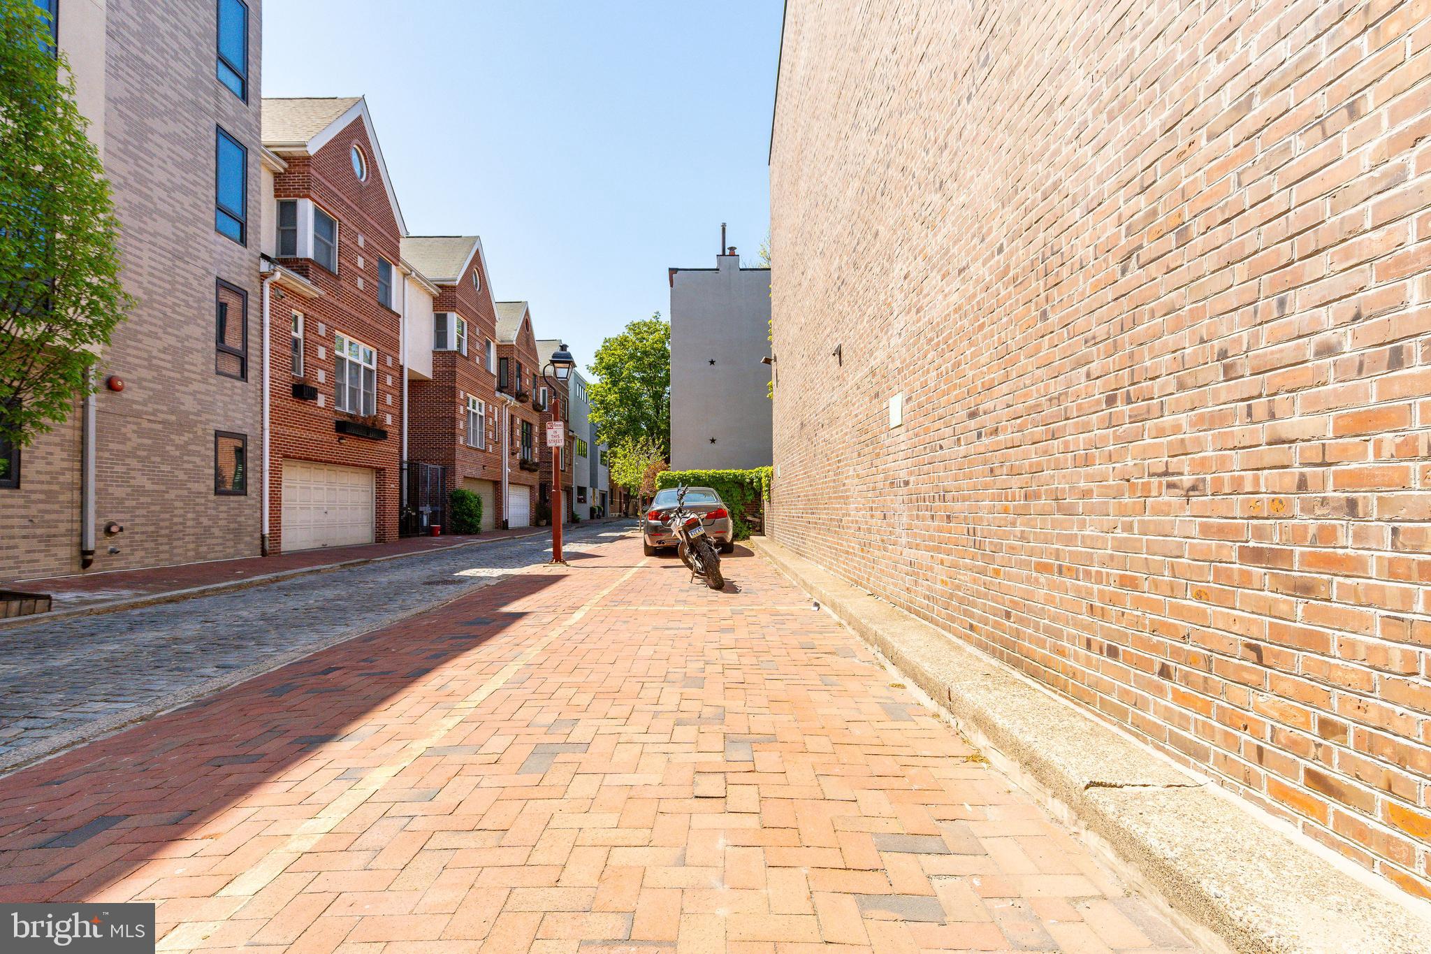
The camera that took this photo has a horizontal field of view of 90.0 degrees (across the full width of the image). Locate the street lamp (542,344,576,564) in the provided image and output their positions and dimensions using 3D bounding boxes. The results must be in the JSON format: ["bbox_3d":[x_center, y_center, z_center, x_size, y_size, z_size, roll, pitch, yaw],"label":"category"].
[{"bbox_3d":[-2.860,-0.410,13.100,0.600,3.970,0.520,0,-2,0],"label":"street lamp"}]

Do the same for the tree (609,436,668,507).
[{"bbox_3d":[-3.120,0.220,28.600,2.400,3.800,2.400,0,-2,1],"label":"tree"}]

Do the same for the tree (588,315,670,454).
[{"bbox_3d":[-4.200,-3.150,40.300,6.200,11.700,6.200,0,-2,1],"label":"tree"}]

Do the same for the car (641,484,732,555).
[{"bbox_3d":[-0.590,0.945,16.150,1.870,1.460,4.850,0,-2,-2],"label":"car"}]

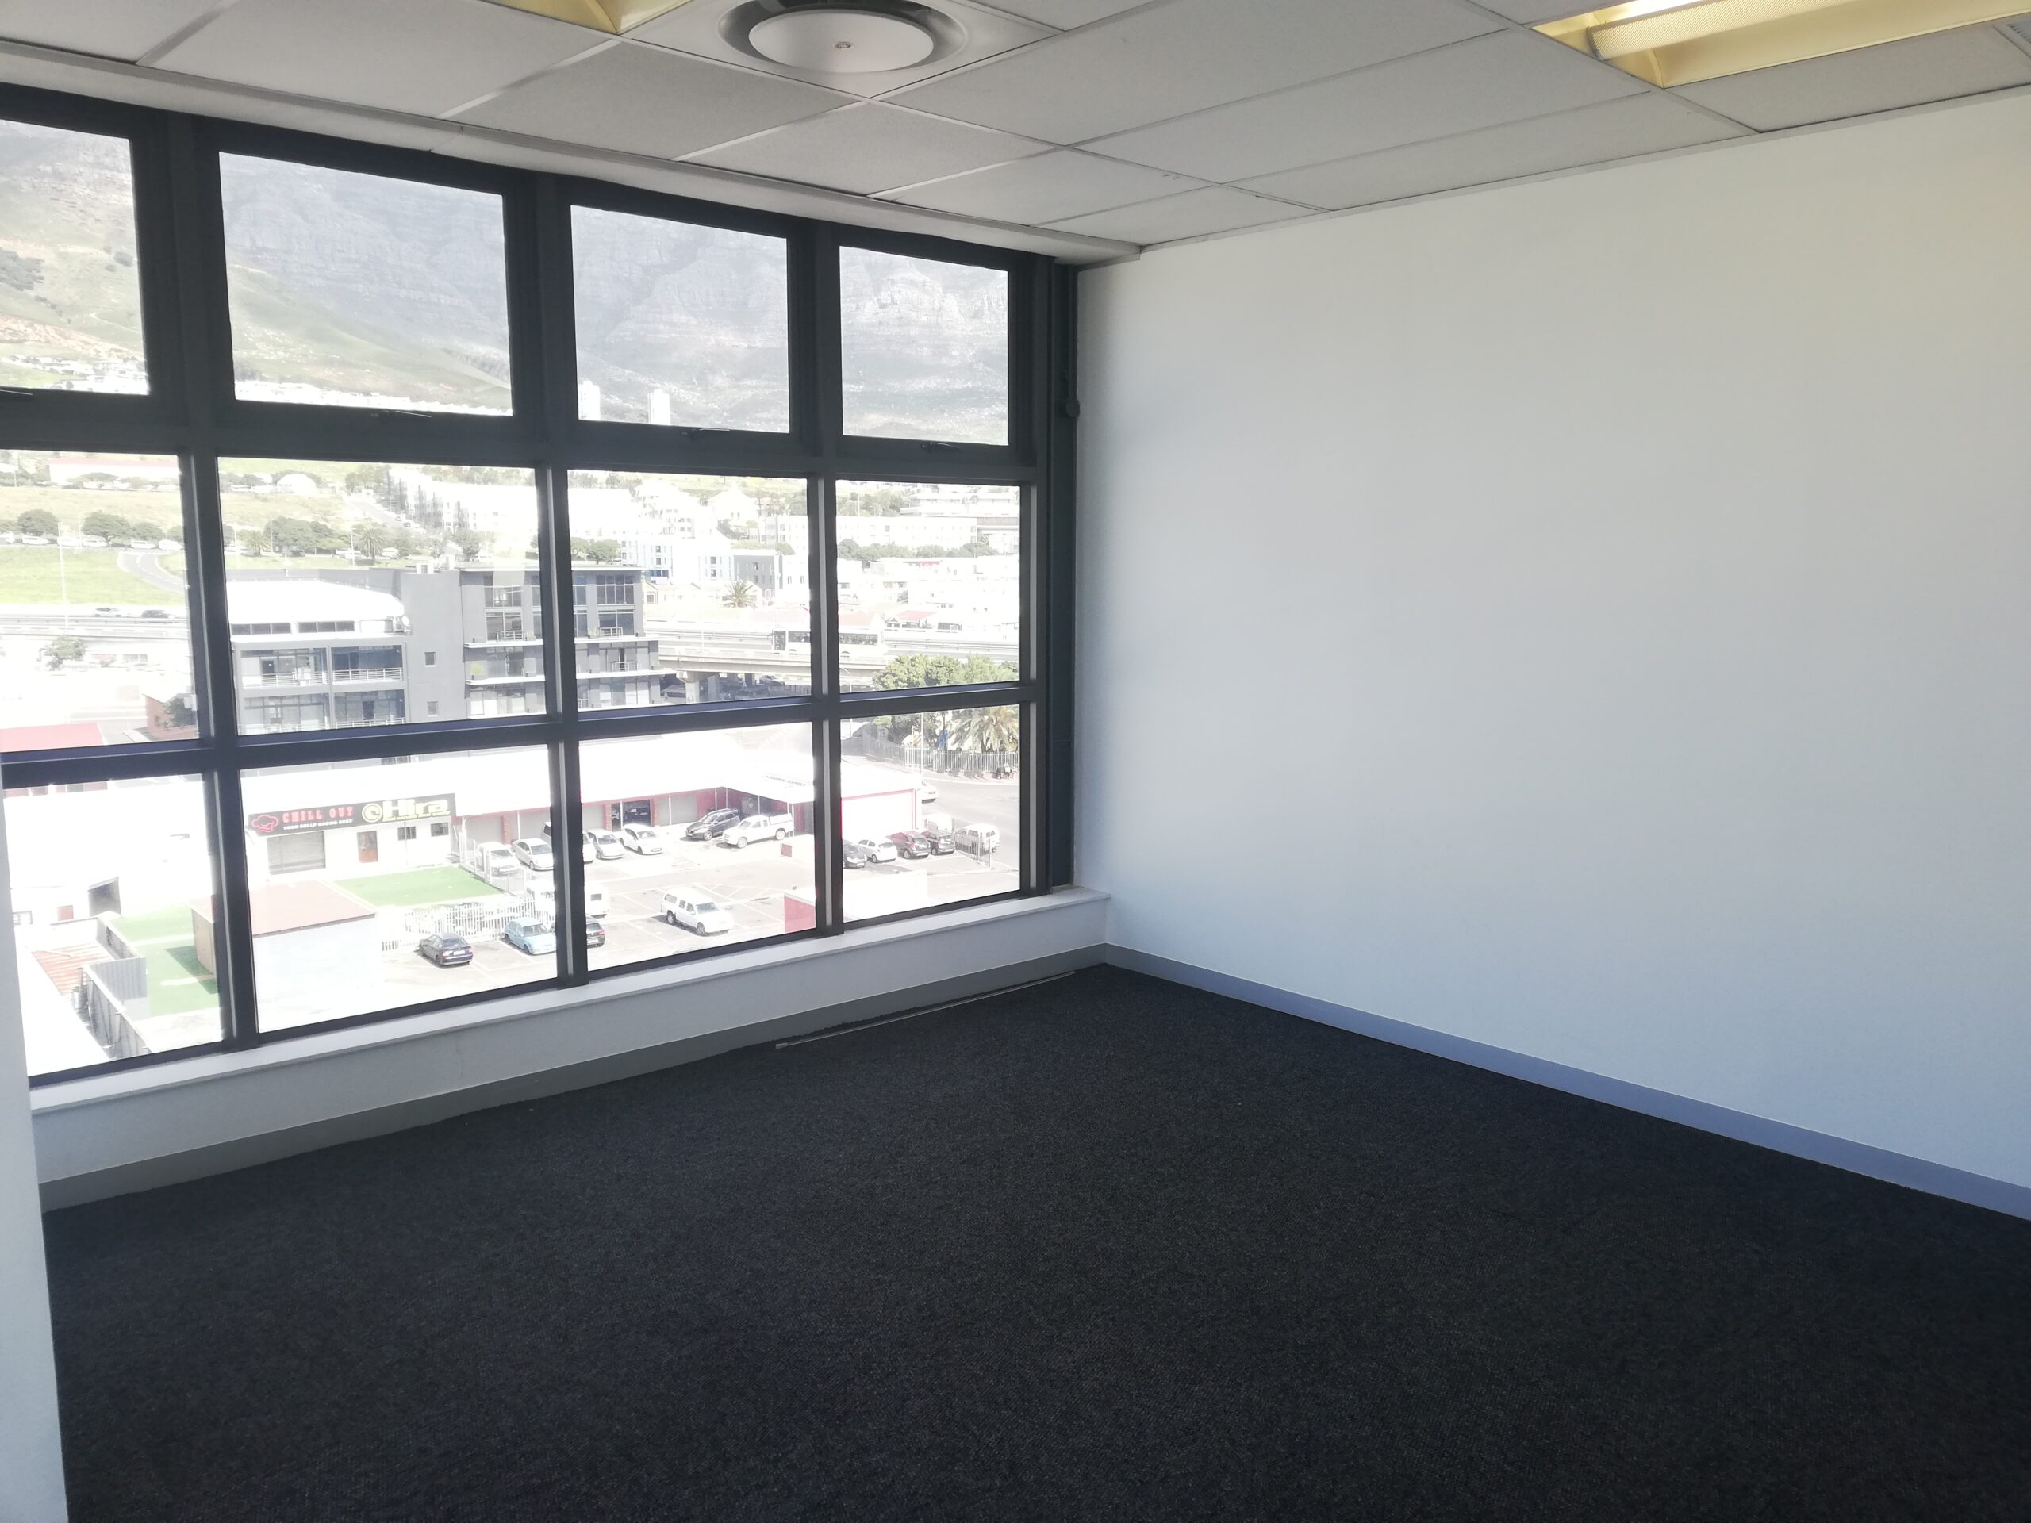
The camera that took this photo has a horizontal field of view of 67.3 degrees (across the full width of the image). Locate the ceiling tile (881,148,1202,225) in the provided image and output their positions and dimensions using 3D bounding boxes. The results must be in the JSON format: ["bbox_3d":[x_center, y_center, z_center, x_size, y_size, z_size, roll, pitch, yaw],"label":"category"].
[{"bbox_3d":[0.074,-1.569,4.173,0.580,0.020,0.762,-8,11,-42],"label":"ceiling tile"}]

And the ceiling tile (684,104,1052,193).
[{"bbox_3d":[-0.366,-1.510,3.769,0.580,0.020,0.762,-8,11,-42],"label":"ceiling tile"}]

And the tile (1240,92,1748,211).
[{"bbox_3d":[1.153,-1.519,3.831,0.490,0.020,1.174,-8,11,-42],"label":"tile"}]

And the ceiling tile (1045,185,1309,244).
[{"bbox_3d":[0.480,-1.624,4.547,0.490,0.020,0.762,-8,11,-42],"label":"ceiling tile"}]

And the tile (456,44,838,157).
[{"bbox_3d":[-0.805,-1.450,3.365,0.580,0.020,0.762,-8,11,-42],"label":"tile"}]

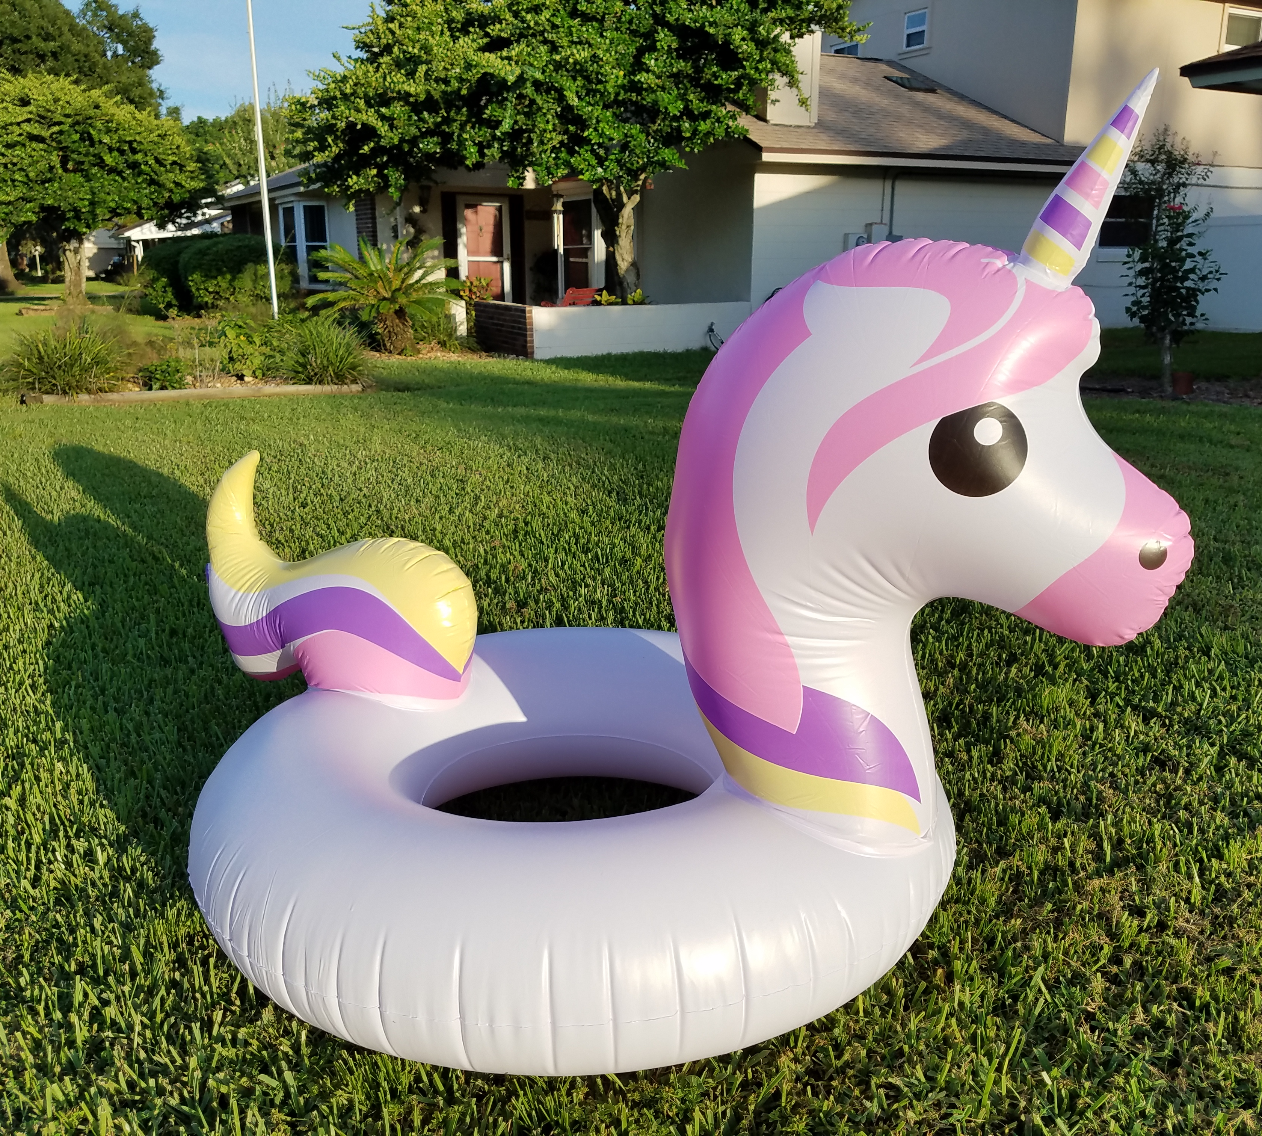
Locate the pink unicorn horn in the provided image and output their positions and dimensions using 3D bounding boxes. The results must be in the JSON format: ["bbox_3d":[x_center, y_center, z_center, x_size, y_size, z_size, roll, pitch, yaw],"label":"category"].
[{"bbox_3d":[0.548,-0.457,1.334,0.075,0.268,0.075,33,28,20],"label":"pink unicorn horn"}]

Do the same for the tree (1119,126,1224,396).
[{"bbox_3d":[3.771,-2.115,7.923,0.666,1.806,0.700,7,17,24],"label":"tree"}]

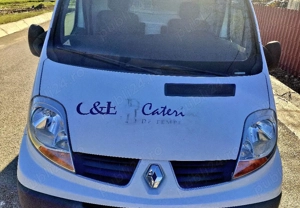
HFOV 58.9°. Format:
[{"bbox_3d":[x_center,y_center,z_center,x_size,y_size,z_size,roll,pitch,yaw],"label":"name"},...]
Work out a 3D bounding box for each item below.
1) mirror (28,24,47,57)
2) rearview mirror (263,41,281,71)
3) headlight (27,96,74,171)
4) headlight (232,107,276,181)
[{"bbox_3d":[-0.922,-0.540,2.257,0.210,0.270,0.150,3,22,-2],"label":"mirror"},{"bbox_3d":[1.023,-0.423,2.330,0.210,0.270,0.150,3,22,-2],"label":"rearview mirror"},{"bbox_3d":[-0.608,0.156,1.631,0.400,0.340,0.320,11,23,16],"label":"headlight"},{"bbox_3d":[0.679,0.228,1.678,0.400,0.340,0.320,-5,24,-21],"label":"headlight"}]

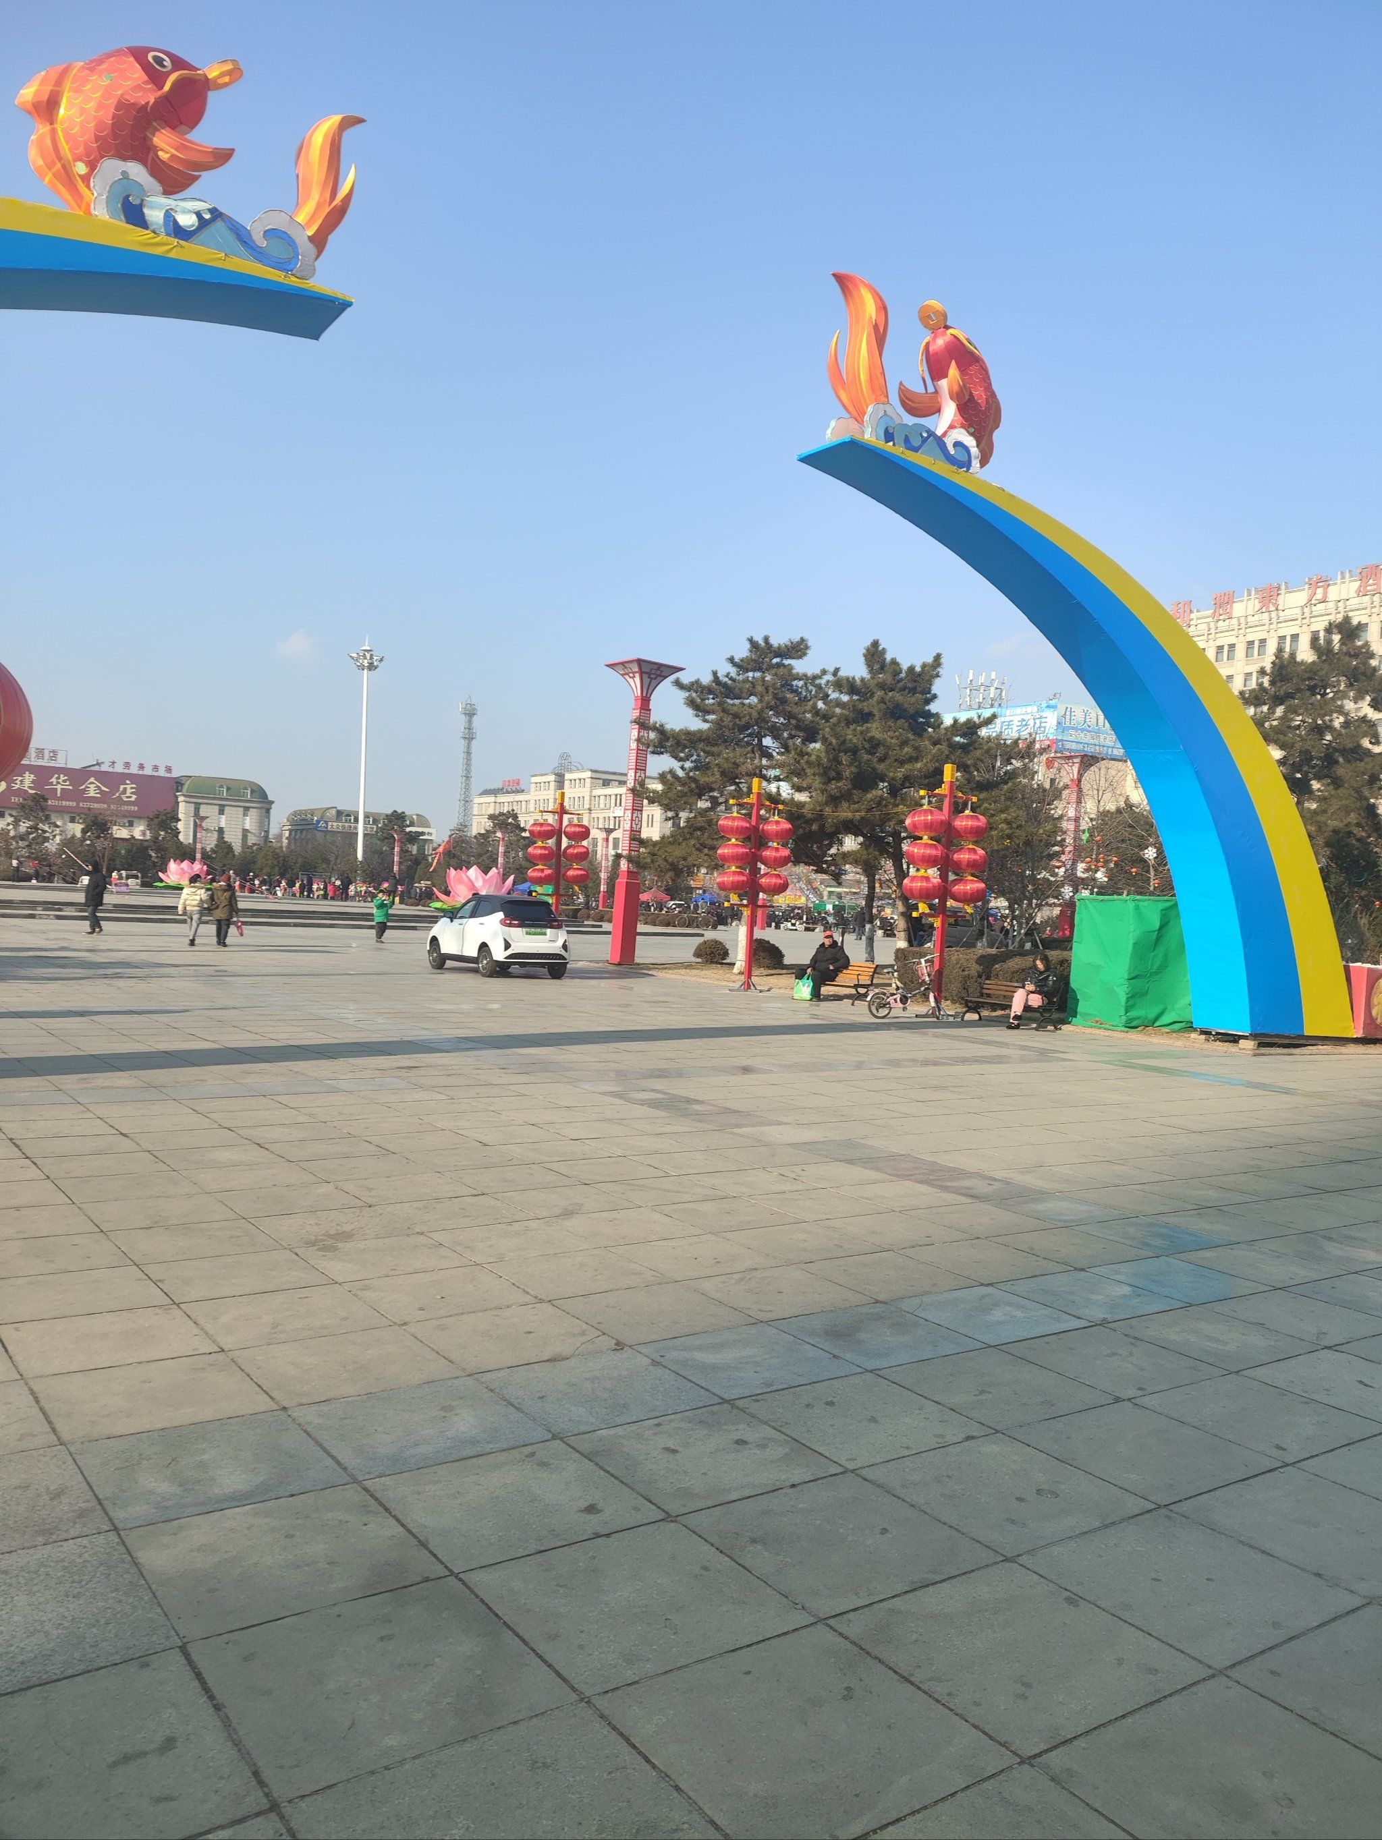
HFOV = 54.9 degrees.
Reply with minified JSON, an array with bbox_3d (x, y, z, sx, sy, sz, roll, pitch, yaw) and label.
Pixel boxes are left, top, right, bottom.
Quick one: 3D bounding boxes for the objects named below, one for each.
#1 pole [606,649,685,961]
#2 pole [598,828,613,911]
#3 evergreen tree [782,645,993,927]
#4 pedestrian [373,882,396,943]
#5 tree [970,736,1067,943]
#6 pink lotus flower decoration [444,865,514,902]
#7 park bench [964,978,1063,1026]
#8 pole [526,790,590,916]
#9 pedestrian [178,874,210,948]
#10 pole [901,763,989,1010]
[{"bbox_3d":[-1.435,-2.671,33.600,1.450,7.500,1.450,3,0,-36],"label":"pole"},{"bbox_3d":[-6.785,-3.611,106.000,1.450,7.500,1.450,3,0,-36],"label":"pole"},{"bbox_3d":[4.379,-2.389,30.000,4.600,7.840,4.600,3,0,0],"label":"evergreen tree"},{"bbox_3d":[-8.214,-0.115,35.500,0.420,1.500,0.500,3,0,-12],"label":"pedestrian"},{"bbox_3d":[7.014,-1.173,29.482,2.300,5.500,2.300,3,1,0],"label":"tree"},{"bbox_3d":[-12.974,-1.947,80.000,5.000,2.600,5.000,3,0,-18],"label":"pink lotus flower decoration"},{"bbox_3d":[4.876,1.235,20.365,0.600,0.730,1.500,2,1,-39],"label":"park bench"},{"bbox_3d":[-3.091,-0.978,30.992,1.500,4.100,0.750,2,1,-33],"label":"pole"},{"bbox_3d":[-11.378,-0.231,30.502,0.550,1.630,0.420,3,0,-12],"label":"pedestrian"},{"bbox_3d":[4.129,-0.506,21.692,1.500,4.100,0.750,2,1,-42],"label":"pole"}]

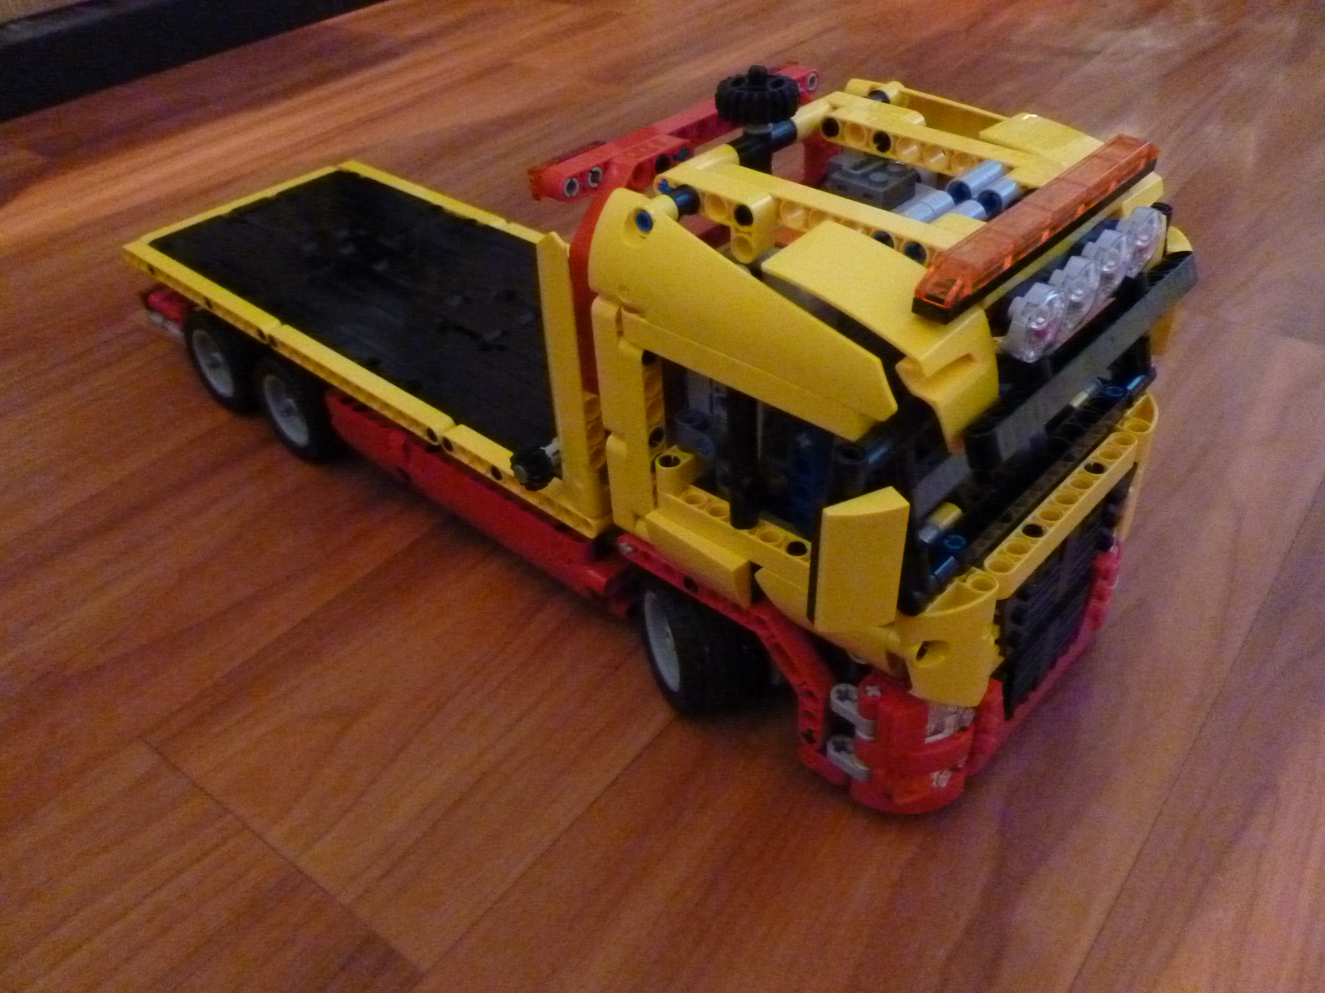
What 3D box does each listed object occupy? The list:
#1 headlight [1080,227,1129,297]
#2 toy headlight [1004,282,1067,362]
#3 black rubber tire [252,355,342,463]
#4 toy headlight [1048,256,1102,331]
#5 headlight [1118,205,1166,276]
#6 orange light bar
[{"bbox_3d":[0.098,-0.051,0.238,0.005,0.016,0.016,28,48,33],"label":"headlight"},{"bbox_3d":[0.076,-0.036,0.220,0.005,0.016,0.016,28,48,33],"label":"toy headlight"},{"bbox_3d":[-0.138,-0.037,0.418,0.043,0.043,0.022,28,48,33],"label":"black rubber tire"},{"bbox_3d":[0.087,-0.043,0.229,0.005,0.016,0.016,28,48,33],"label":"toy headlight"},{"bbox_3d":[0.109,-0.058,0.247,0.005,0.016,0.016,28,48,33],"label":"headlight"},{"bbox_3d":[0.084,-0.061,0.231,0.008,0.010,0.096,28,48,33],"label":"orange light bar"}]

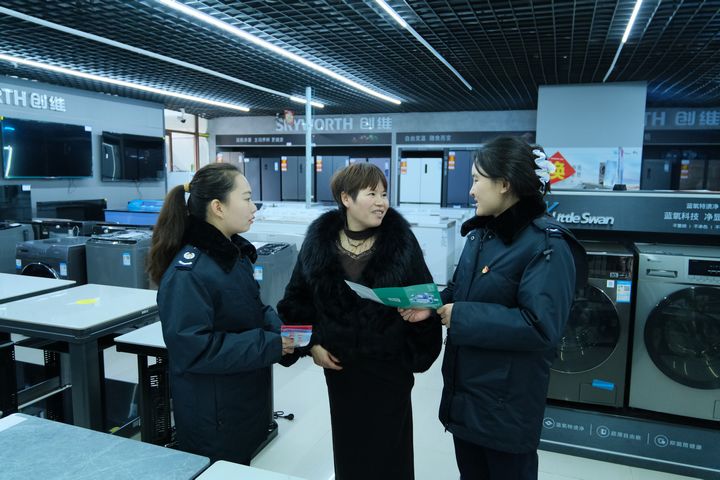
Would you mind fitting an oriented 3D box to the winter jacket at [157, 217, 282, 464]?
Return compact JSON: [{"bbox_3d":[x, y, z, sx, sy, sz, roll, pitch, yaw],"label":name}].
[{"bbox_3d":[-0.473,0.287,1.757,0.400,0.770,0.480,3,8,20],"label":"winter jacket"}]

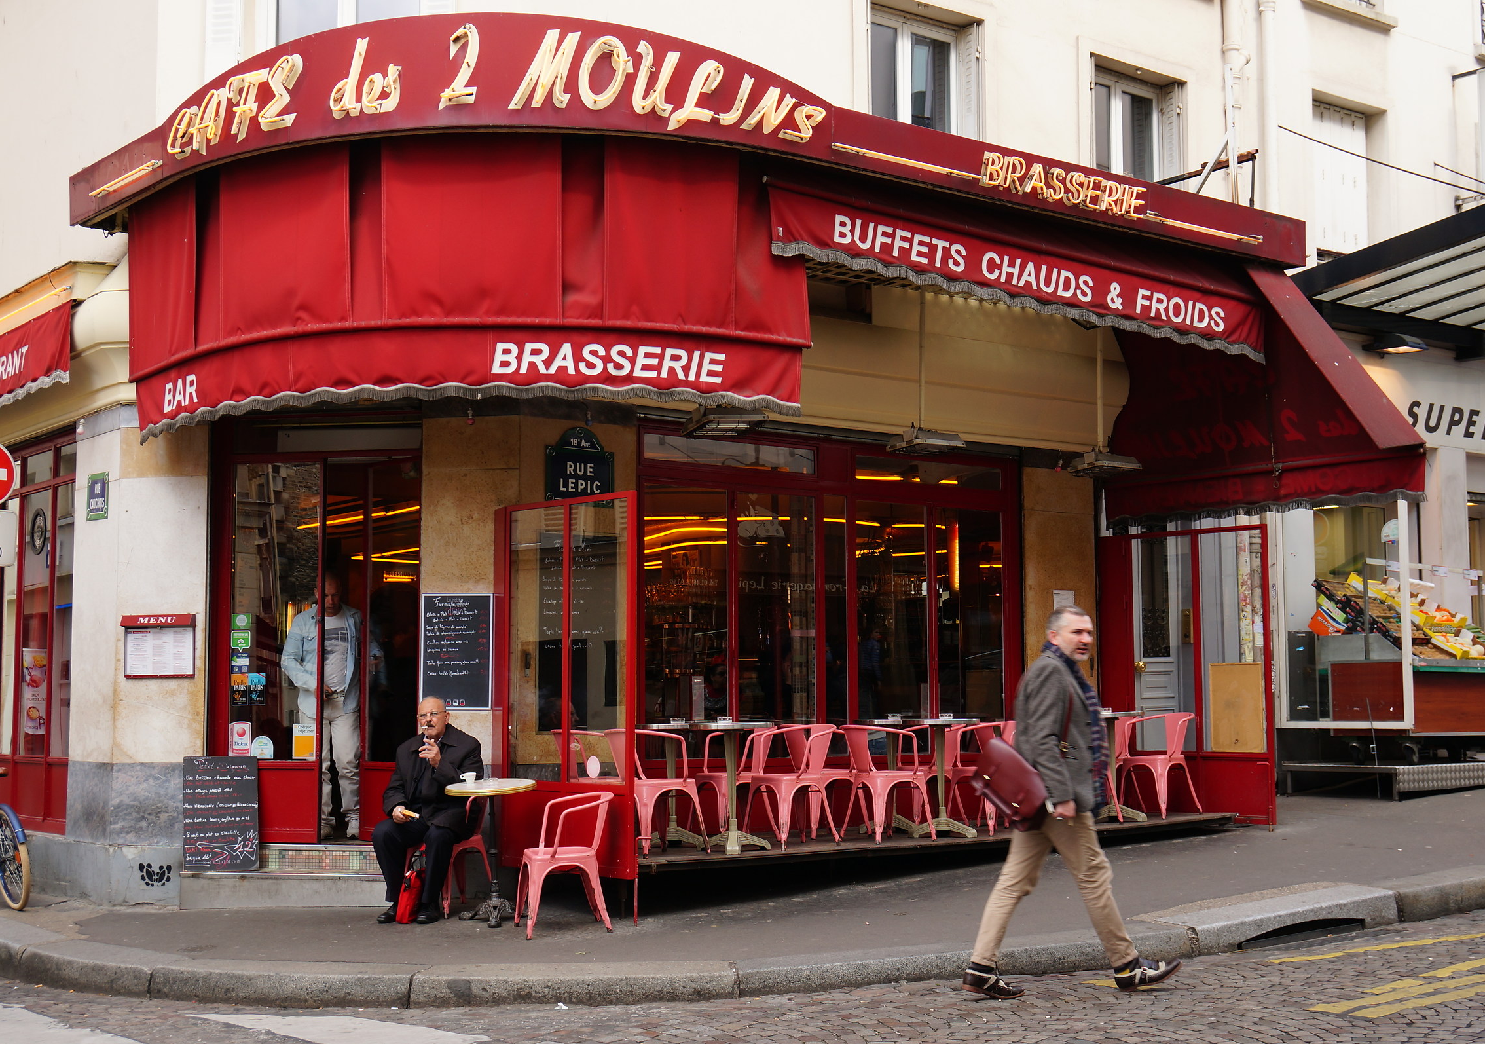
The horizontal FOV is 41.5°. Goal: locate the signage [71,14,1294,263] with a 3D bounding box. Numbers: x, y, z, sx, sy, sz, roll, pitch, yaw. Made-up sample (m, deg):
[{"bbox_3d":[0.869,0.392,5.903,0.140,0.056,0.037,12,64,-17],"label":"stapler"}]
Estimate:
[{"bbox_3d":[0.060,-2.377,12.451,8.730,0.700,2.740,1,-5,-9],"label":"signage"}]

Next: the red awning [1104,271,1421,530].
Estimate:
[{"bbox_3d":[3.767,-0.939,14.403,0.500,1.770,2.750,4,-6,-38],"label":"red awning"}]

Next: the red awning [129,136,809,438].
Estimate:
[{"bbox_3d":[-1.740,-1.220,10.377,4.033,1.380,1.249,-2,-5,14],"label":"red awning"}]

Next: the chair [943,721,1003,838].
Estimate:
[{"bbox_3d":[1.641,1.693,12.999,0.490,0.720,0.480,4,-7,-38],"label":"chair"}]

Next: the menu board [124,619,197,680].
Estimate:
[{"bbox_3d":[-3.606,0.770,12.118,0.474,0.394,0.090,-1,-5,6],"label":"menu board"}]

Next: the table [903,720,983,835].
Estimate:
[{"bbox_3d":[1.299,1.654,12.666,0.500,0.740,0.500,0,-5,0],"label":"table"}]

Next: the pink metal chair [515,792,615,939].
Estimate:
[{"bbox_3d":[-0.973,1.893,10.886,0.510,0.725,0.530,1,-5,-15],"label":"pink metal chair"}]

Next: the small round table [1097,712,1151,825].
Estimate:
[{"bbox_3d":[2.641,1.761,13.999,0.510,0.740,0.510,0,-5,0],"label":"small round table"}]

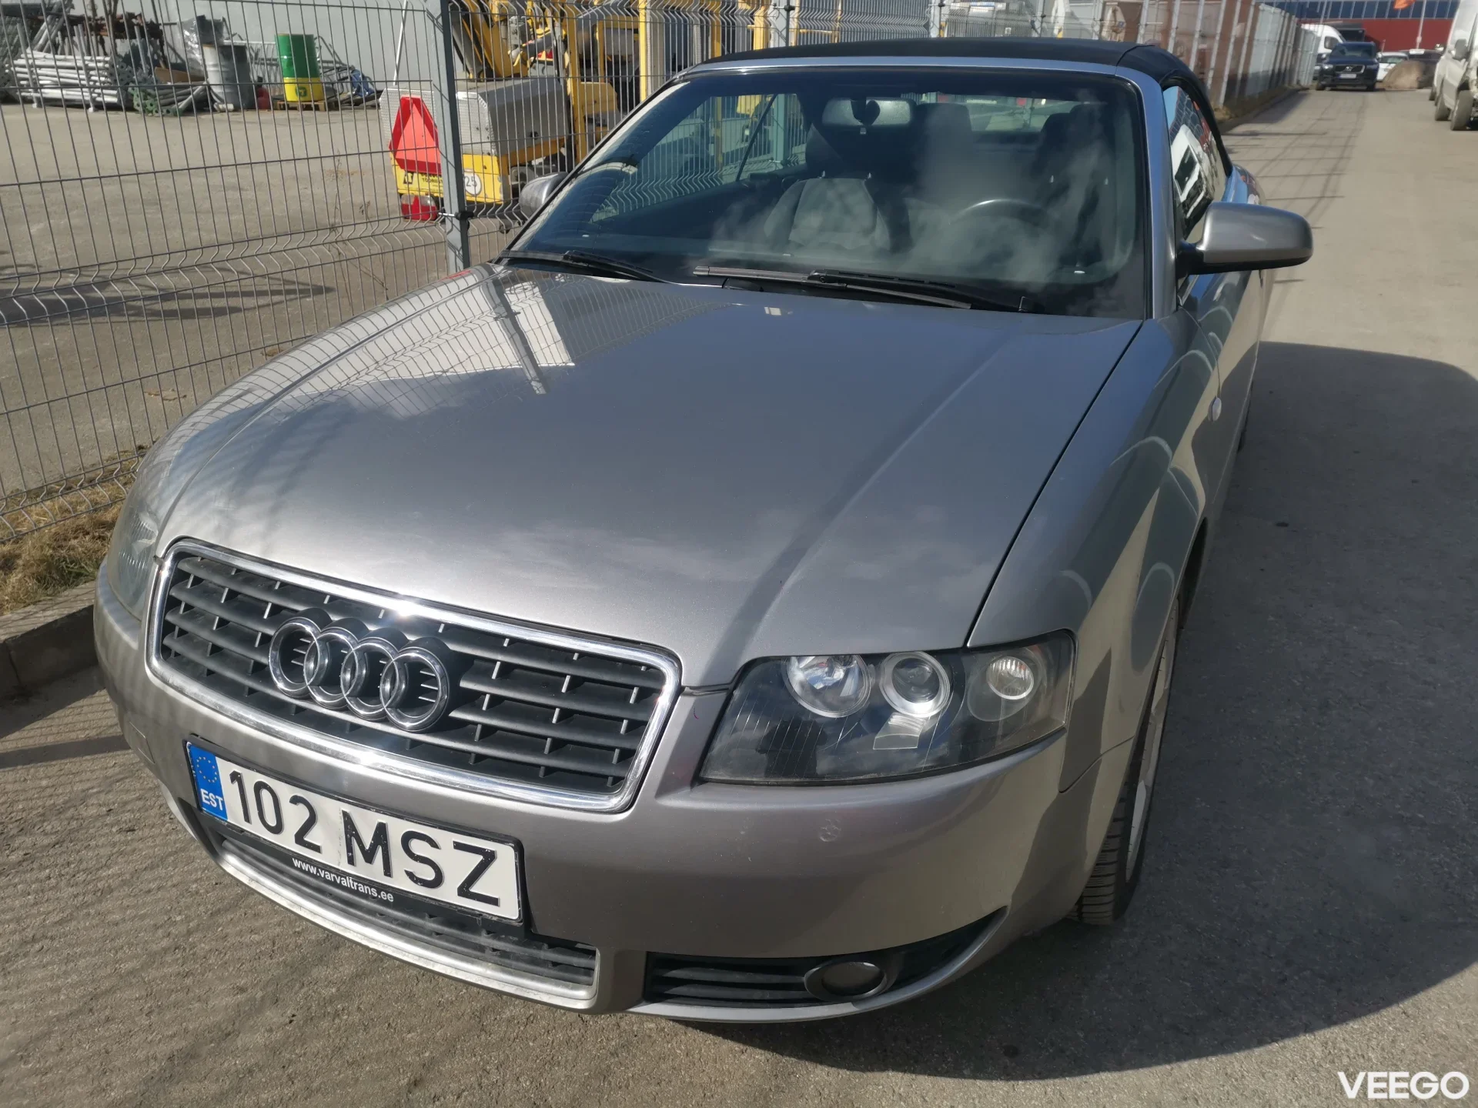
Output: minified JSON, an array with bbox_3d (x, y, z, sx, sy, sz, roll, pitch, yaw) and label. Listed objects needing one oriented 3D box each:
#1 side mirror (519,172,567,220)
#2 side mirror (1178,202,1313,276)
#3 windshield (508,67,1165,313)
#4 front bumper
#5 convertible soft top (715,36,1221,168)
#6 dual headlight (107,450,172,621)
[{"bbox_3d":[-0.499,-0.928,3.046,0.250,0.152,0.155,11,25,23],"label":"side mirror"},{"bbox_3d":[1.041,-0.642,2.370,0.250,0.152,0.155,11,25,23],"label":"side mirror"},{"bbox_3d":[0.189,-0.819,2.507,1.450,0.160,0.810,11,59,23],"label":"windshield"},{"bbox_3d":[-0.393,0.289,1.648,1.740,0.430,0.530,11,25,23],"label":"front bumper"},{"bbox_3d":[0.735,-1.333,3.534,1.400,0.450,1.780,11,25,23],"label":"convertible soft top"},{"bbox_3d":[-0.938,-0.039,1.833,0.370,0.160,0.350,11,25,23],"label":"dual headlight"}]

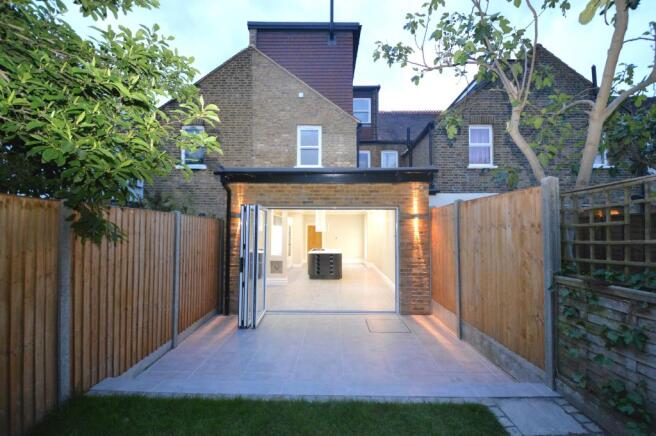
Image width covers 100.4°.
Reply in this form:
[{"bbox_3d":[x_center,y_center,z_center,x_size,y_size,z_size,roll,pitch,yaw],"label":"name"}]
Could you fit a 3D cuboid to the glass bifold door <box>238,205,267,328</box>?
[{"bbox_3d":[-1.330,0.830,5.010,0.280,2.070,0.900,0,-3,0],"label":"glass bifold door"}]

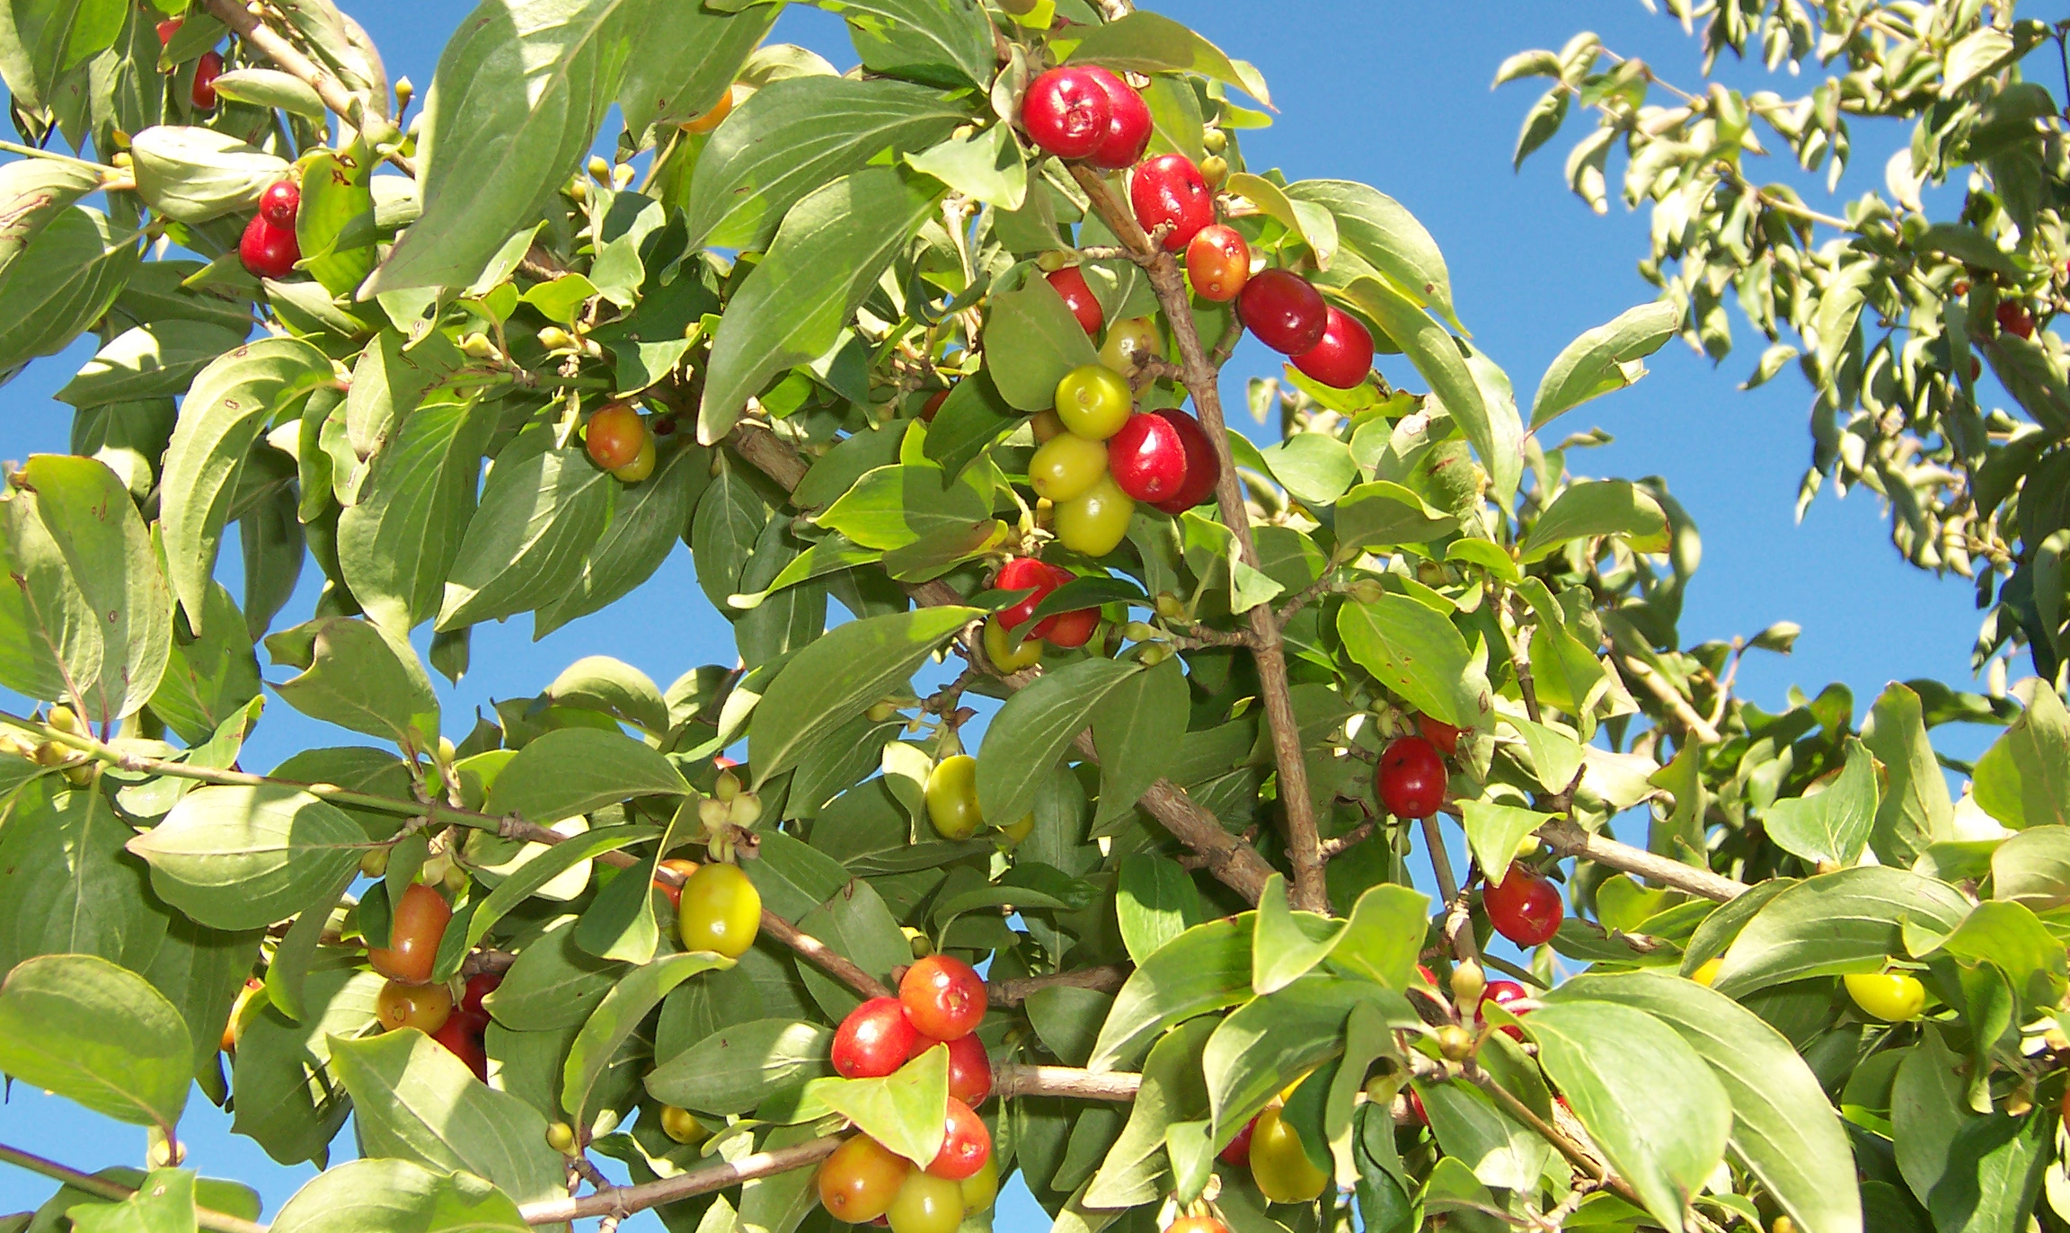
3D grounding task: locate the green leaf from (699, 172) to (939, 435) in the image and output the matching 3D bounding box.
[{"bbox_3d":[-0.046,-0.068,0.522,0.036,0.078,0.016,47,-13,-28],"label":"green leaf"}]

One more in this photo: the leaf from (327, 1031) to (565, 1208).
[{"bbox_3d":[-0.103,0.092,0.420,0.056,0.014,0.032,39,-69,-6],"label":"leaf"}]

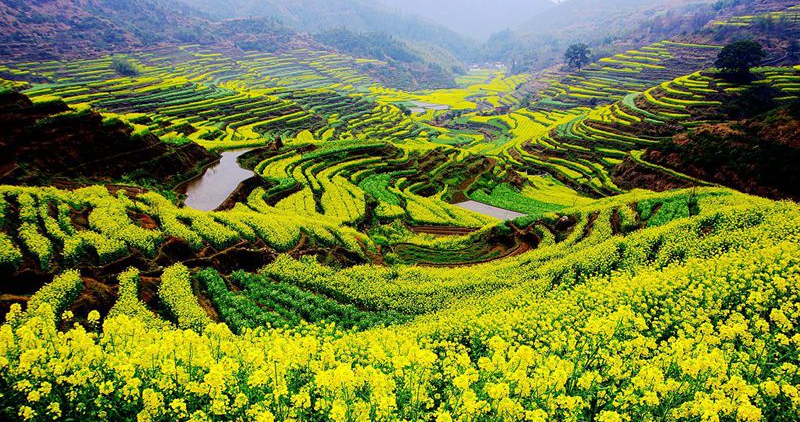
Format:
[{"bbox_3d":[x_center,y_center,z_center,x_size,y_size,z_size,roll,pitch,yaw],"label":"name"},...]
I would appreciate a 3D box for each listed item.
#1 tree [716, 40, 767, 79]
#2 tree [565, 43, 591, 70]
[{"bbox_3d":[96.670,-43.290,170.000,13.600,11.200,13.200,9,19,28],"label":"tree"},{"bbox_3d":[77.660,-67.600,262.000,11.200,11.900,11.000,5,17,15],"label":"tree"}]

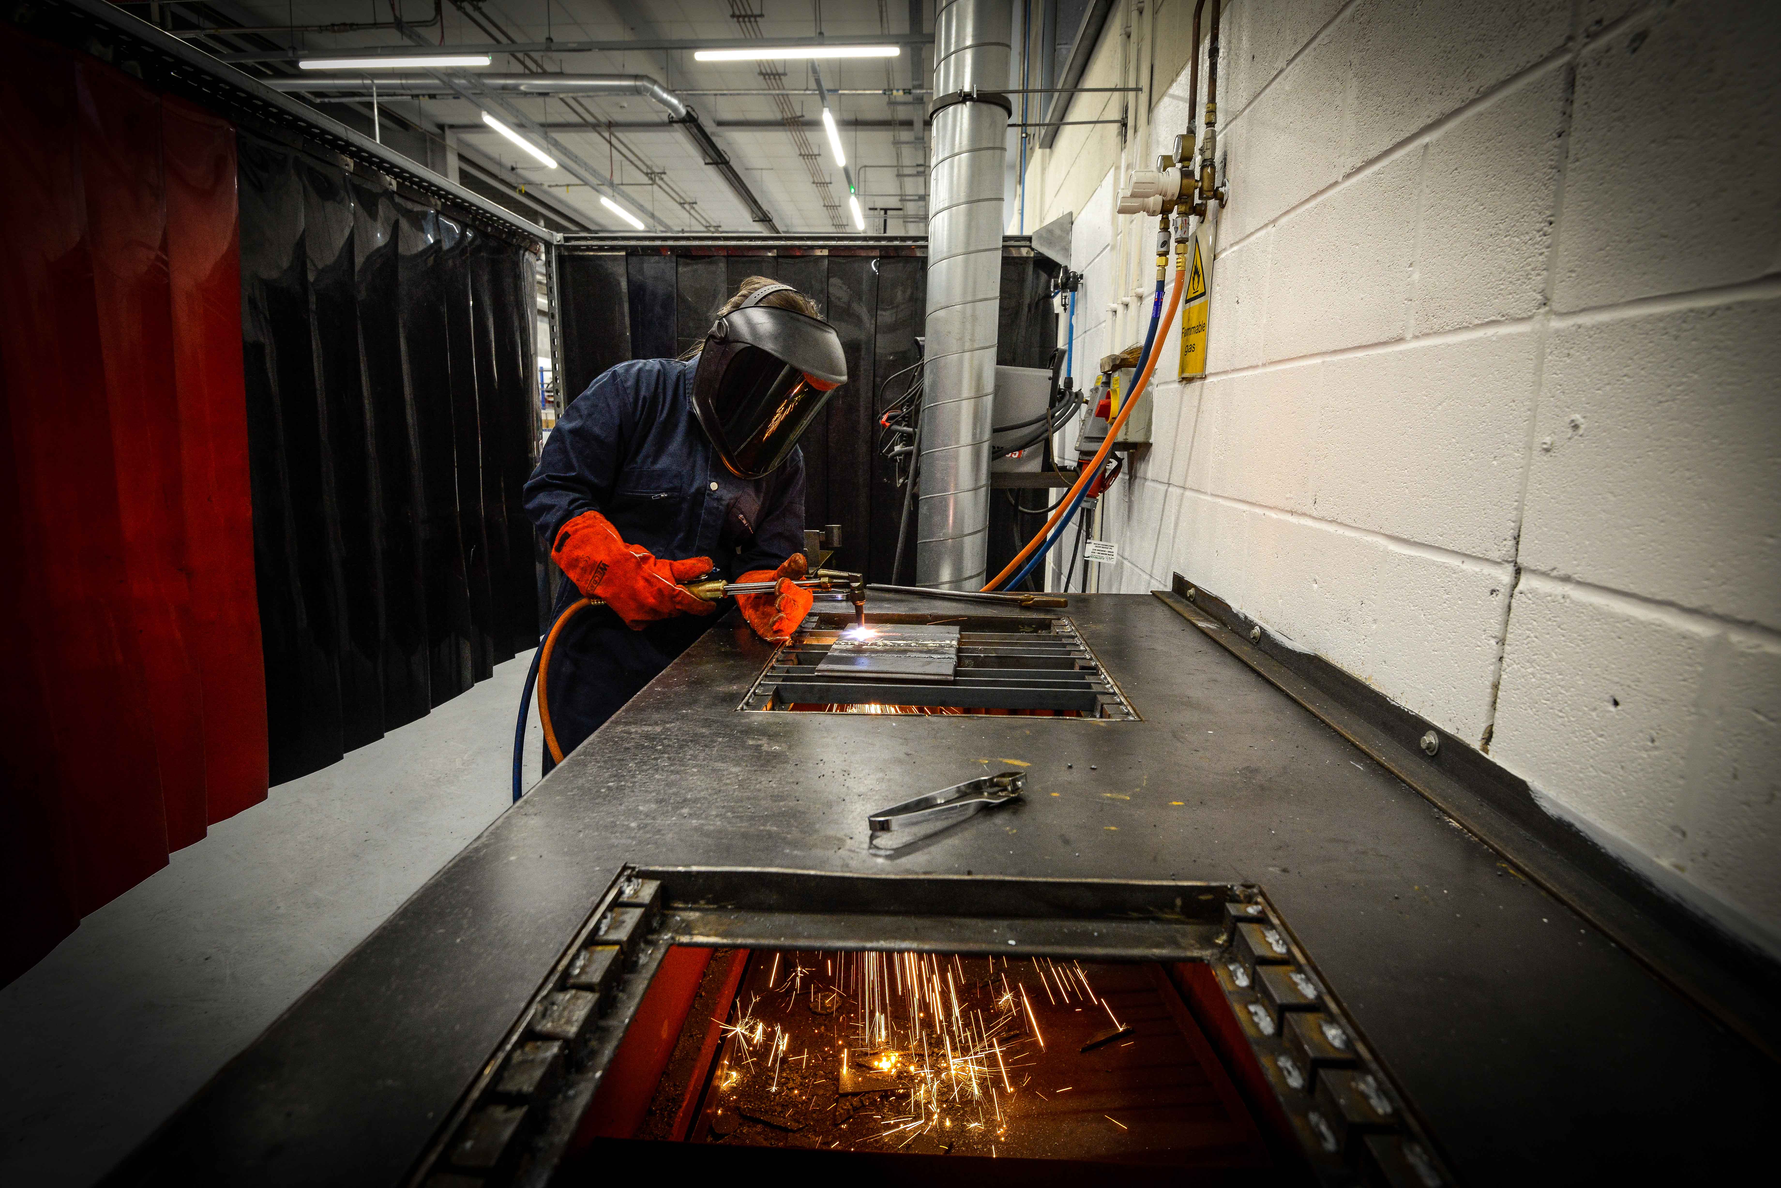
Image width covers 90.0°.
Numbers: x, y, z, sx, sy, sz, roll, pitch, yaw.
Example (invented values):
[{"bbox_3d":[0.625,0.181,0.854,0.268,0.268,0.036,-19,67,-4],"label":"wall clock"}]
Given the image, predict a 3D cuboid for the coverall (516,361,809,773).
[{"bbox_3d":[-0.380,0.222,1.652,0.400,1.270,0.500,10,14,42],"label":"coverall"}]

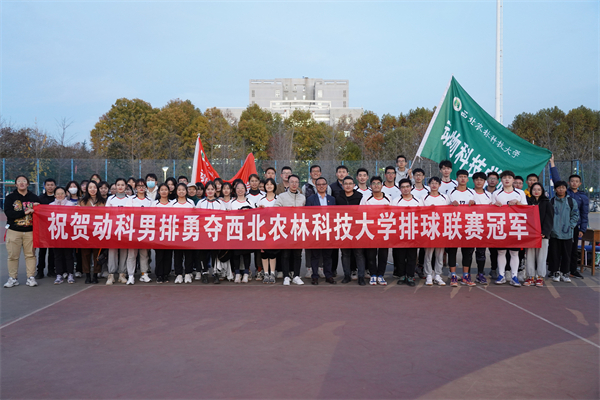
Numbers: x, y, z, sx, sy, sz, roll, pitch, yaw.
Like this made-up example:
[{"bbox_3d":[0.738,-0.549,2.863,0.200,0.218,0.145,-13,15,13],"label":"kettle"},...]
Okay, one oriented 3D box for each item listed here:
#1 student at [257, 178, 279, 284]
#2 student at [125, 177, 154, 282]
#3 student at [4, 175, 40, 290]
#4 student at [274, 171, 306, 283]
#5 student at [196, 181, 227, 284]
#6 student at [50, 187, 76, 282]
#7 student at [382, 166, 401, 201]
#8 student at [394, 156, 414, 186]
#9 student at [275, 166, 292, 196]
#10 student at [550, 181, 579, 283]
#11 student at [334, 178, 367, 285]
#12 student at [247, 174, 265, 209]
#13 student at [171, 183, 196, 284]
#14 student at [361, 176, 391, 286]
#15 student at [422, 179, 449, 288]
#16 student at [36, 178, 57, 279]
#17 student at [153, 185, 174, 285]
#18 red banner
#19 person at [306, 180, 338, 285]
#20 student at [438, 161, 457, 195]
[{"bbox_3d":[-0.516,0.497,8.128,0.450,1.683,0.380,0,1,0],"label":"student"},{"bbox_3d":[-2.571,0.496,7.990,0.480,1.663,0.380,0,1,-3],"label":"student"},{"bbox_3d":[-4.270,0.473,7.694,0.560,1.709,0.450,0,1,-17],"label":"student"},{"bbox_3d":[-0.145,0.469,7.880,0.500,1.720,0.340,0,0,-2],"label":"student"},{"bbox_3d":[-1.425,0.512,8.009,0.470,1.624,0.380,0,1,-7],"label":"student"},{"bbox_3d":[-3.800,0.563,8.000,0.450,1.532,0.320,0,0,-10],"label":"student"},{"bbox_3d":[1.546,0.380,8.450,0.480,1.893,0.330,0,0,3],"label":"student"},{"bbox_3d":[1.904,0.042,9.200,0.500,1.740,0.360,0,0,3],"label":"student"},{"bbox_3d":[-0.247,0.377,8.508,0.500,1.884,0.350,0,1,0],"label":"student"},{"bbox_3d":[4.465,0.524,8.421,0.500,1.682,0.360,0,1,7],"label":"student"},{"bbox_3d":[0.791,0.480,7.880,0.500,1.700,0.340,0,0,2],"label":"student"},{"bbox_3d":[-0.763,0.451,8.434,0.460,1.764,0.360,0,1,0],"label":"student"},{"bbox_3d":[-1.854,0.529,7.991,0.430,1.591,0.380,0,1,-6],"label":"student"},{"bbox_3d":[1.206,0.480,7.880,0.500,1.700,0.340,0,0,3],"label":"student"},{"bbox_3d":[2.143,0.487,7.850,0.470,1.686,0.330,0,0,5],"label":"student"},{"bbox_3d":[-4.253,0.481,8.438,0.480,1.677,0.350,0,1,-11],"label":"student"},{"bbox_3d":[-2.206,0.532,8.090,0.460,1.593,0.360,0,1,-3],"label":"student"},{"bbox_3d":[-0.193,0.418,7.580,7.709,0.675,0.200,0,0,0],"label":"red banner"},{"bbox_3d":[0.353,0.488,8.085,0.540,1.711,0.380,0,1,0],"label":"person"},{"bbox_3d":[2.452,0.331,8.341,0.500,1.980,0.360,0,1,7],"label":"student"}]

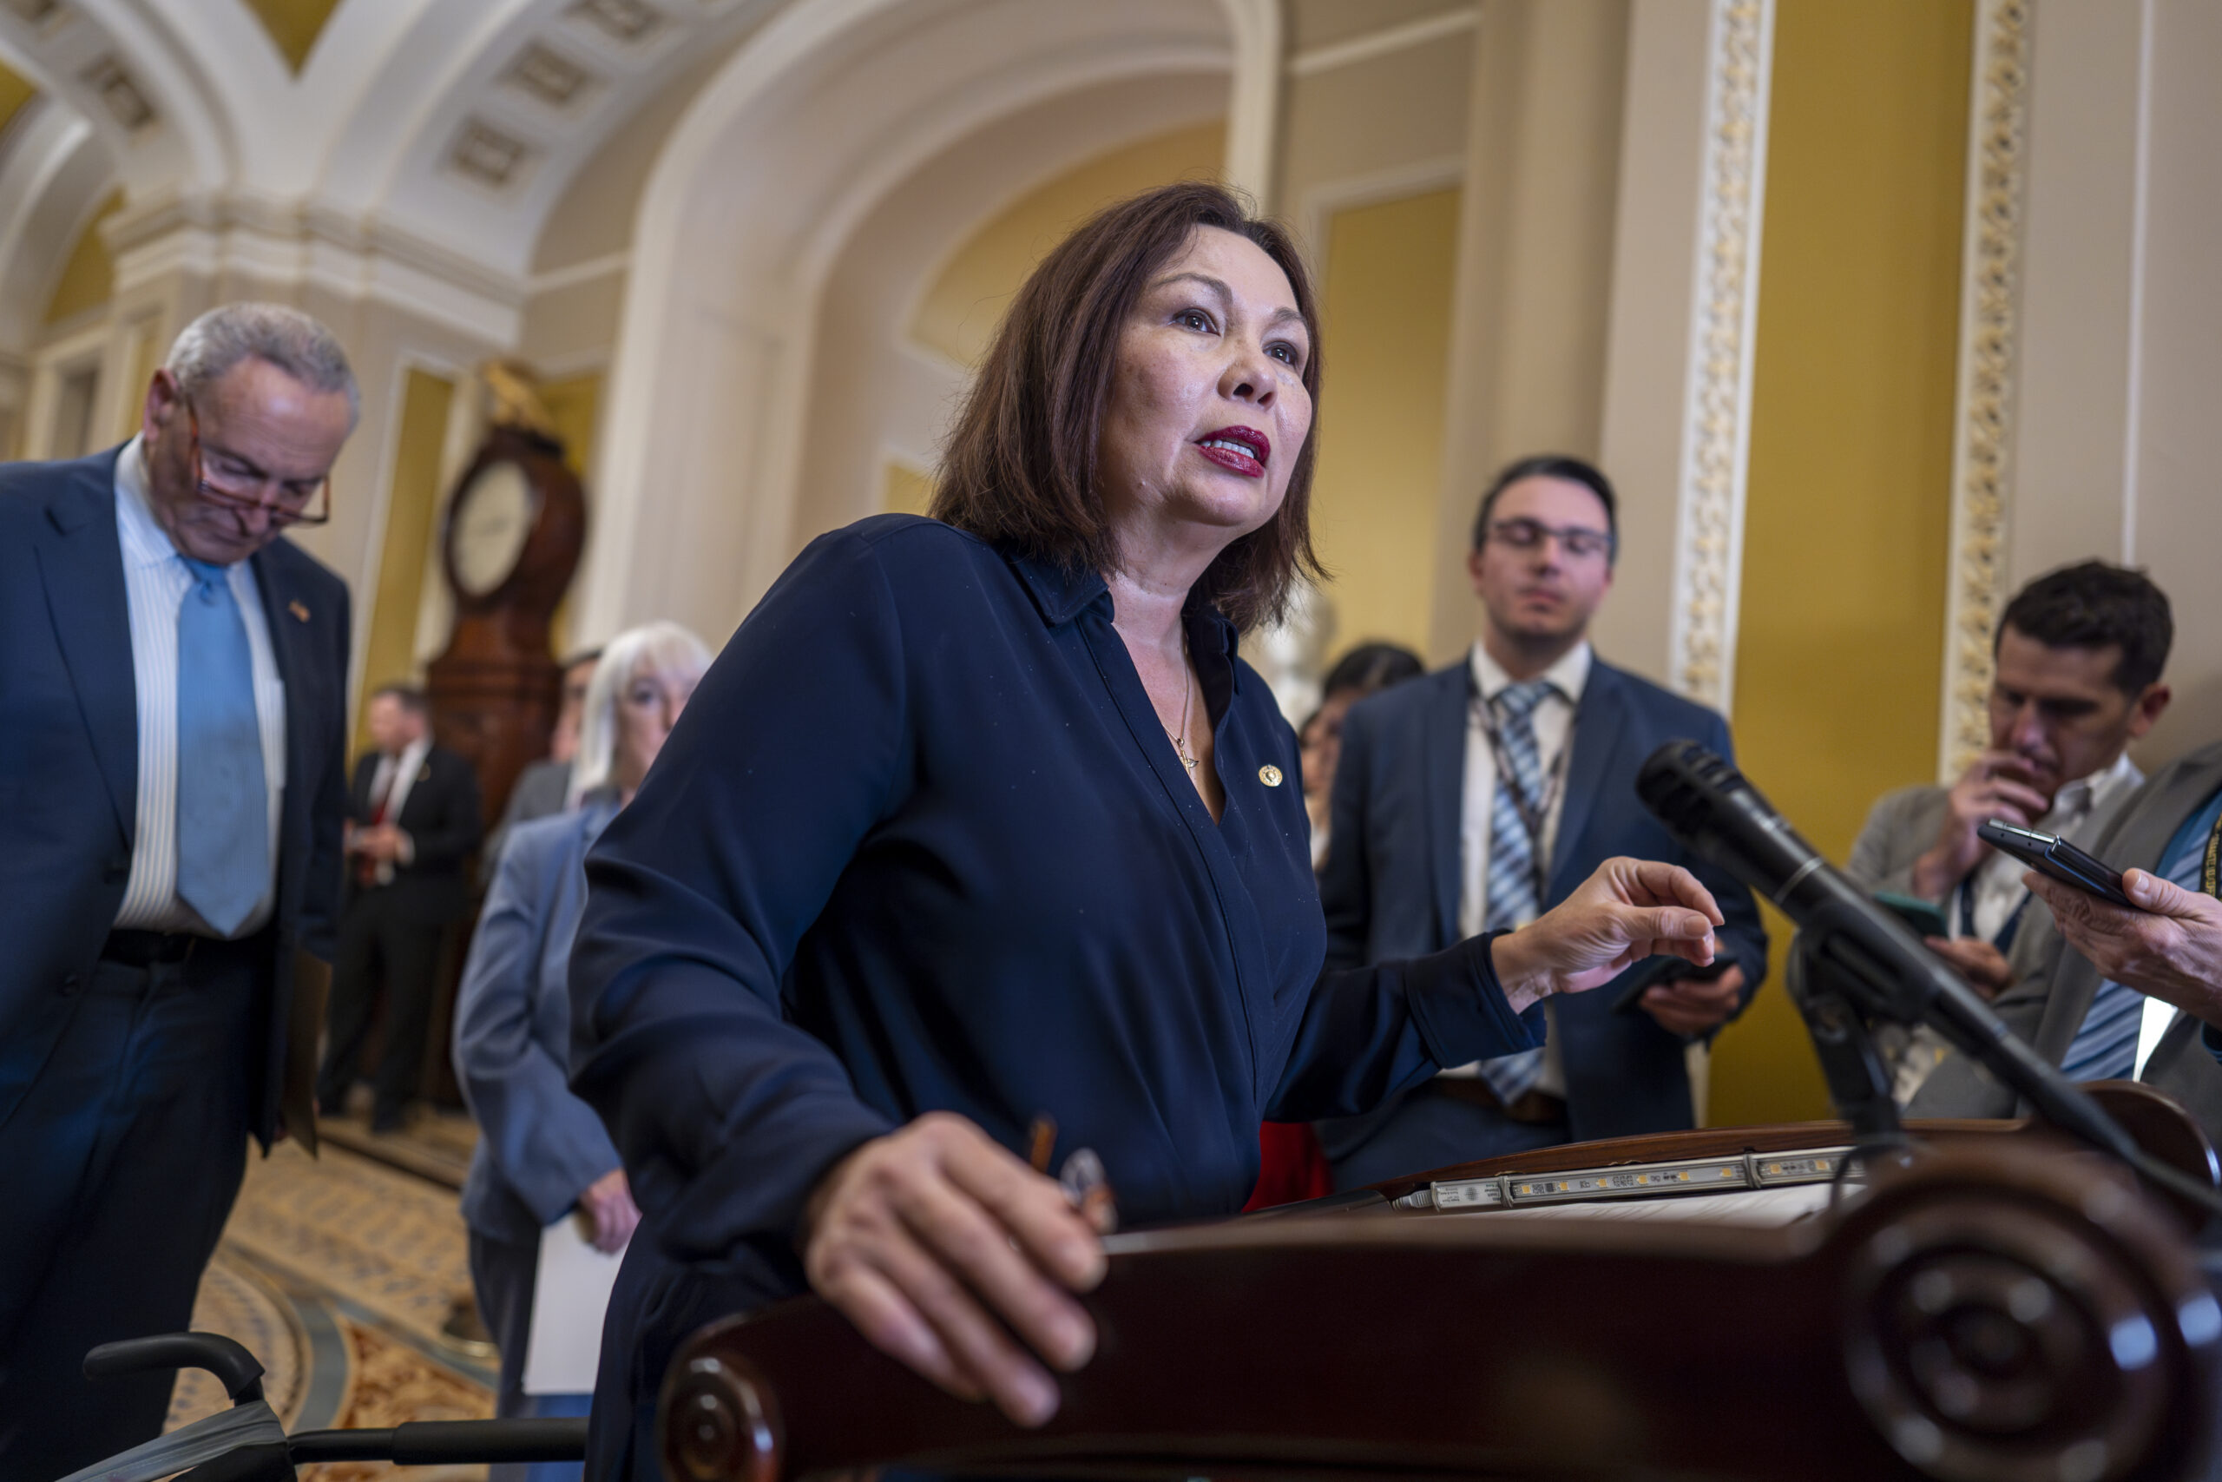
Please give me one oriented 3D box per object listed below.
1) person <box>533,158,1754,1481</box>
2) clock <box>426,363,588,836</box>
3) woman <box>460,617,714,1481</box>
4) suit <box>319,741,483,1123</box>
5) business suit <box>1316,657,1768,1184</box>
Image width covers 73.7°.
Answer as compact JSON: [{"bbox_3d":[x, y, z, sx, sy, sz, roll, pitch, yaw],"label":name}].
[{"bbox_3d":[-0.046,0.493,0.920,0.580,1.700,0.550,0,-8,43],"label":"person"},{"bbox_3d":[-2.936,-0.045,6.950,0.780,3.320,0.400,2,-8,37],"label":"clock"},{"bbox_3d":[-0.697,0.603,1.980,0.480,1.570,0.360,10,-7,-33],"label":"woman"},{"bbox_3d":[-2.869,0.756,5.950,0.490,1.500,0.350,4,-7,22],"label":"suit"},{"bbox_3d":[0.453,0.698,1.730,0.530,1.530,0.350,4,-6,17],"label":"business suit"}]

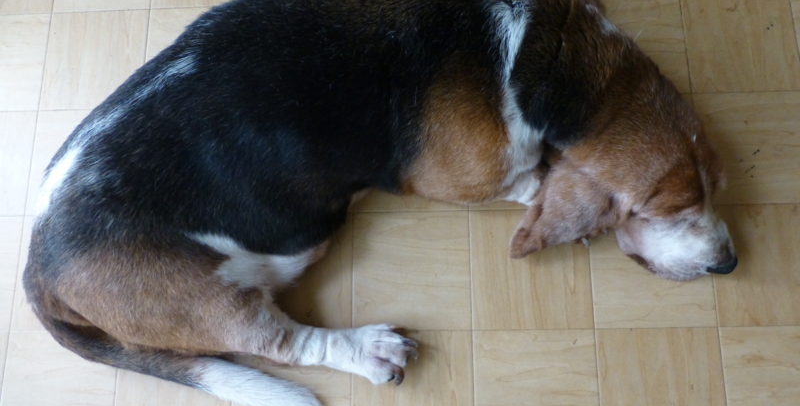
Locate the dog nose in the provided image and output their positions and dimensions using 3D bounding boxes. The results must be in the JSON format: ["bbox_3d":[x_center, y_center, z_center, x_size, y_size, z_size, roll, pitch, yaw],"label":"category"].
[{"bbox_3d":[0.390,0.075,0.672,0.038,0.032,0.022,-16,80,-43],"label":"dog nose"}]

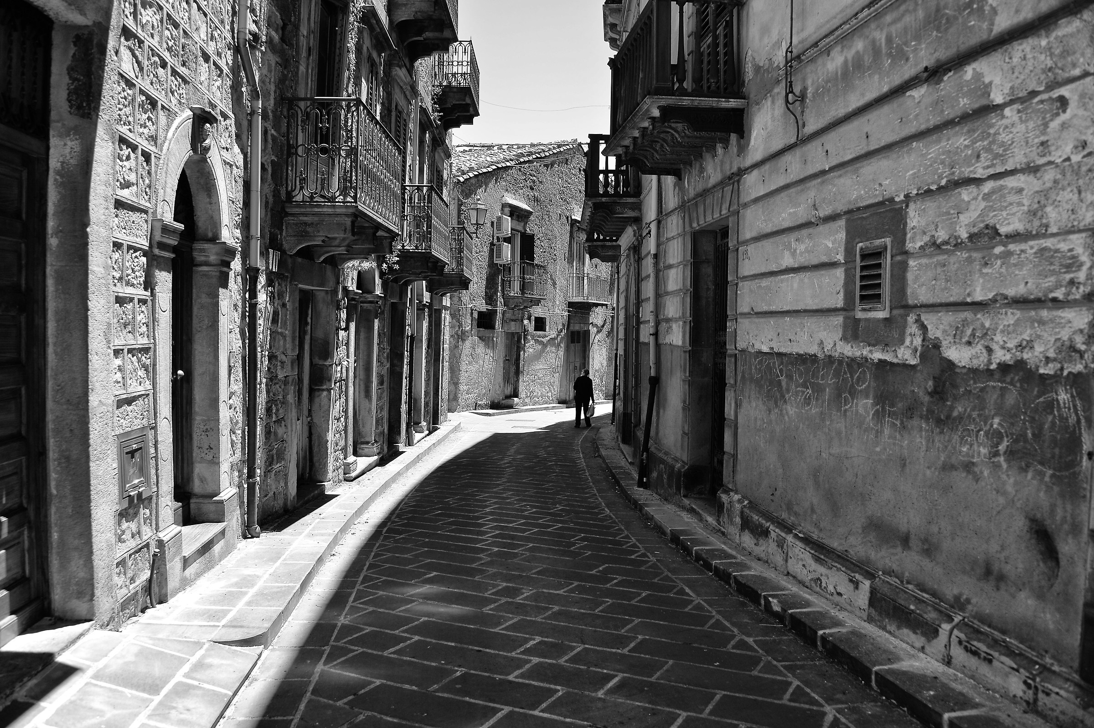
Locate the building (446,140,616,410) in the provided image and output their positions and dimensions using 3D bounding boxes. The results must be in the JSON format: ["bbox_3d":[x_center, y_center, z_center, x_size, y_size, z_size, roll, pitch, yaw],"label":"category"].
[{"bbox_3d":[0.300,-3.513,30.800,1.200,10.100,13.000,2,2,25],"label":"building"}]

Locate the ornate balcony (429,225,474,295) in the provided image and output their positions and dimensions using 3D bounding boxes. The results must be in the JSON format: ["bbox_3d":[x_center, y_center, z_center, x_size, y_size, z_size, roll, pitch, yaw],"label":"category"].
[{"bbox_3d":[-2.100,-2.185,18.750,0.730,1.420,2.450,1,2,0],"label":"ornate balcony"}]

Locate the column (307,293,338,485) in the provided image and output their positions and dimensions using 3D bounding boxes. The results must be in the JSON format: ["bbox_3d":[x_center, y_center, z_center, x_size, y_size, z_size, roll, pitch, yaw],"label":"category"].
[{"bbox_3d":[-2.600,0.277,9.900,0.280,2.270,0.250,1,2,0],"label":"column"}]

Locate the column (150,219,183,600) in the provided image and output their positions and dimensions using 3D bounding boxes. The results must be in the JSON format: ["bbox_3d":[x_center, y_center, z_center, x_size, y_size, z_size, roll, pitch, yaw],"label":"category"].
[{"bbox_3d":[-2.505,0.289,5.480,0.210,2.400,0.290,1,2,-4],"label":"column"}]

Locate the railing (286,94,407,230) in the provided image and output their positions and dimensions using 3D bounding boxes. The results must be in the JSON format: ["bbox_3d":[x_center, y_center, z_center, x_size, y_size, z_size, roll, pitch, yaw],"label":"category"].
[{"bbox_3d":[-2.140,-2.113,9.350,0.740,1.020,2.300,1,2,1],"label":"railing"}]

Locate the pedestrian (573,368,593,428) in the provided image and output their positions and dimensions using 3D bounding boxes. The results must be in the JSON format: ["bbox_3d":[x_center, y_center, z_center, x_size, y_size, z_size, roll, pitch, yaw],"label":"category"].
[{"bbox_3d":[1.019,0.944,23.700,0.560,1.670,0.360,1,2,-6],"label":"pedestrian"}]

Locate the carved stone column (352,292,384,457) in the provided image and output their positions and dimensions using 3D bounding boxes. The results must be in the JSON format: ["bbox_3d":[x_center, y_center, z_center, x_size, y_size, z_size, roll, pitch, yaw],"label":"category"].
[{"bbox_3d":[-2.550,0.175,12.150,0.320,2.300,0.420,1,2,0],"label":"carved stone column"}]

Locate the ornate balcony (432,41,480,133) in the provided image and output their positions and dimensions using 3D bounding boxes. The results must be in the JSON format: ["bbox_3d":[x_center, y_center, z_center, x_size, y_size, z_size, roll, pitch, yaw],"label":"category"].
[{"bbox_3d":[-2.020,-6.220,19.250,0.820,1.480,2.200,1,2,1],"label":"ornate balcony"}]

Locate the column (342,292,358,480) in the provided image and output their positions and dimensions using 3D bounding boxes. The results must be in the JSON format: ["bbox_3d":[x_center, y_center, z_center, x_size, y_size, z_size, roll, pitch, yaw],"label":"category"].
[{"bbox_3d":[-2.480,0.240,10.600,0.260,2.280,0.370,1,2,0],"label":"column"}]

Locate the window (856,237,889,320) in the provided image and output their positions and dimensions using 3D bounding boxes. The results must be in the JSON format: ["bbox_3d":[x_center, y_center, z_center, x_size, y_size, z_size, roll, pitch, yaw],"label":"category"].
[{"bbox_3d":[2.132,-0.552,5.513,0.100,0.500,0.430,1,2,-7],"label":"window"}]

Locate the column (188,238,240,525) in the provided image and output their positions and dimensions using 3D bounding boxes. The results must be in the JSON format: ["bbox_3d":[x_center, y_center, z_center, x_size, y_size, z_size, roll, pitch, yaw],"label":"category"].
[{"bbox_3d":[-2.390,0.130,6.140,0.250,2.020,0.370,1,2,-6],"label":"column"}]

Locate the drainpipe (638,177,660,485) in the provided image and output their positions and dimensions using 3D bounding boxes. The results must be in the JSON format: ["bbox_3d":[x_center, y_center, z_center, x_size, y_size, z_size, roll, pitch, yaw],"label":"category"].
[{"bbox_3d":[1.200,-0.360,10.000,0.210,3.650,0.120,1,2,-5],"label":"drainpipe"}]

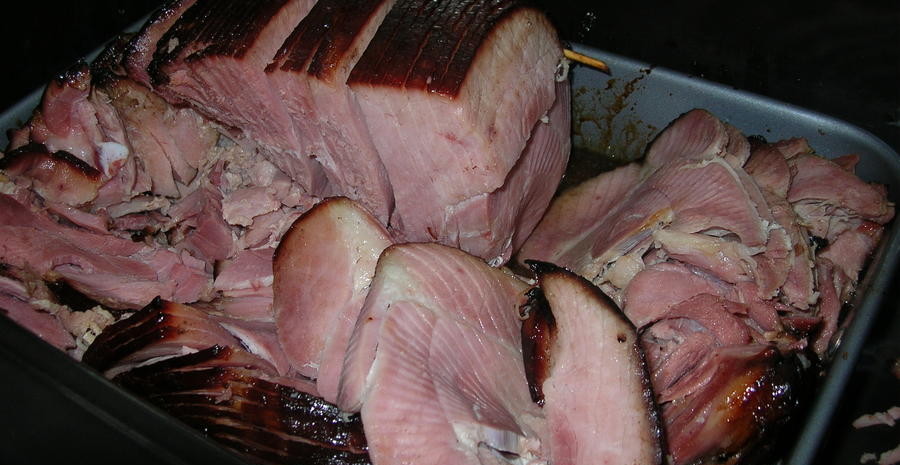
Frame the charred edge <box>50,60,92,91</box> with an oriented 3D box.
[{"bbox_3d":[-0.194,-0.080,0.478,0.014,0.012,0.018,-32,50,-28],"label":"charred edge"}]

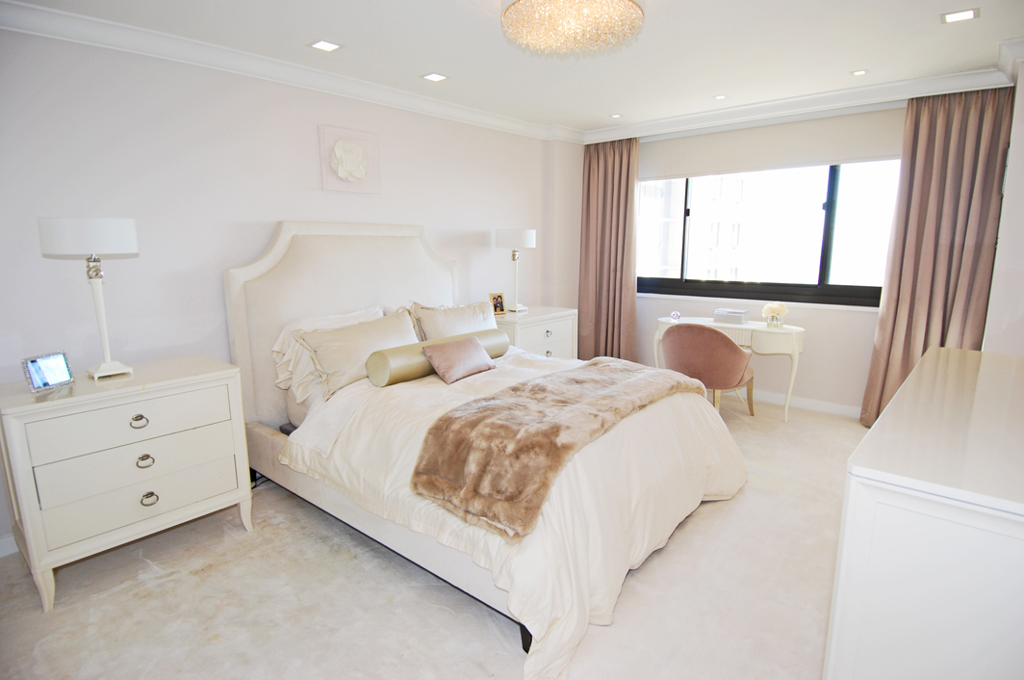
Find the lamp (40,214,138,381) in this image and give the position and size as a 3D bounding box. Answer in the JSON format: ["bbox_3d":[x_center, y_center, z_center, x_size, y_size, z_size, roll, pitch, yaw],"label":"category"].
[{"bbox_3d":[-1.951,-0.195,2.433,0.370,0.737,0.370,9,14,42],"label":"lamp"}]

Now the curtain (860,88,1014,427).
[{"bbox_3d":[3.005,-0.478,3.666,0.595,2.407,0.160,8,13,37],"label":"curtain"}]

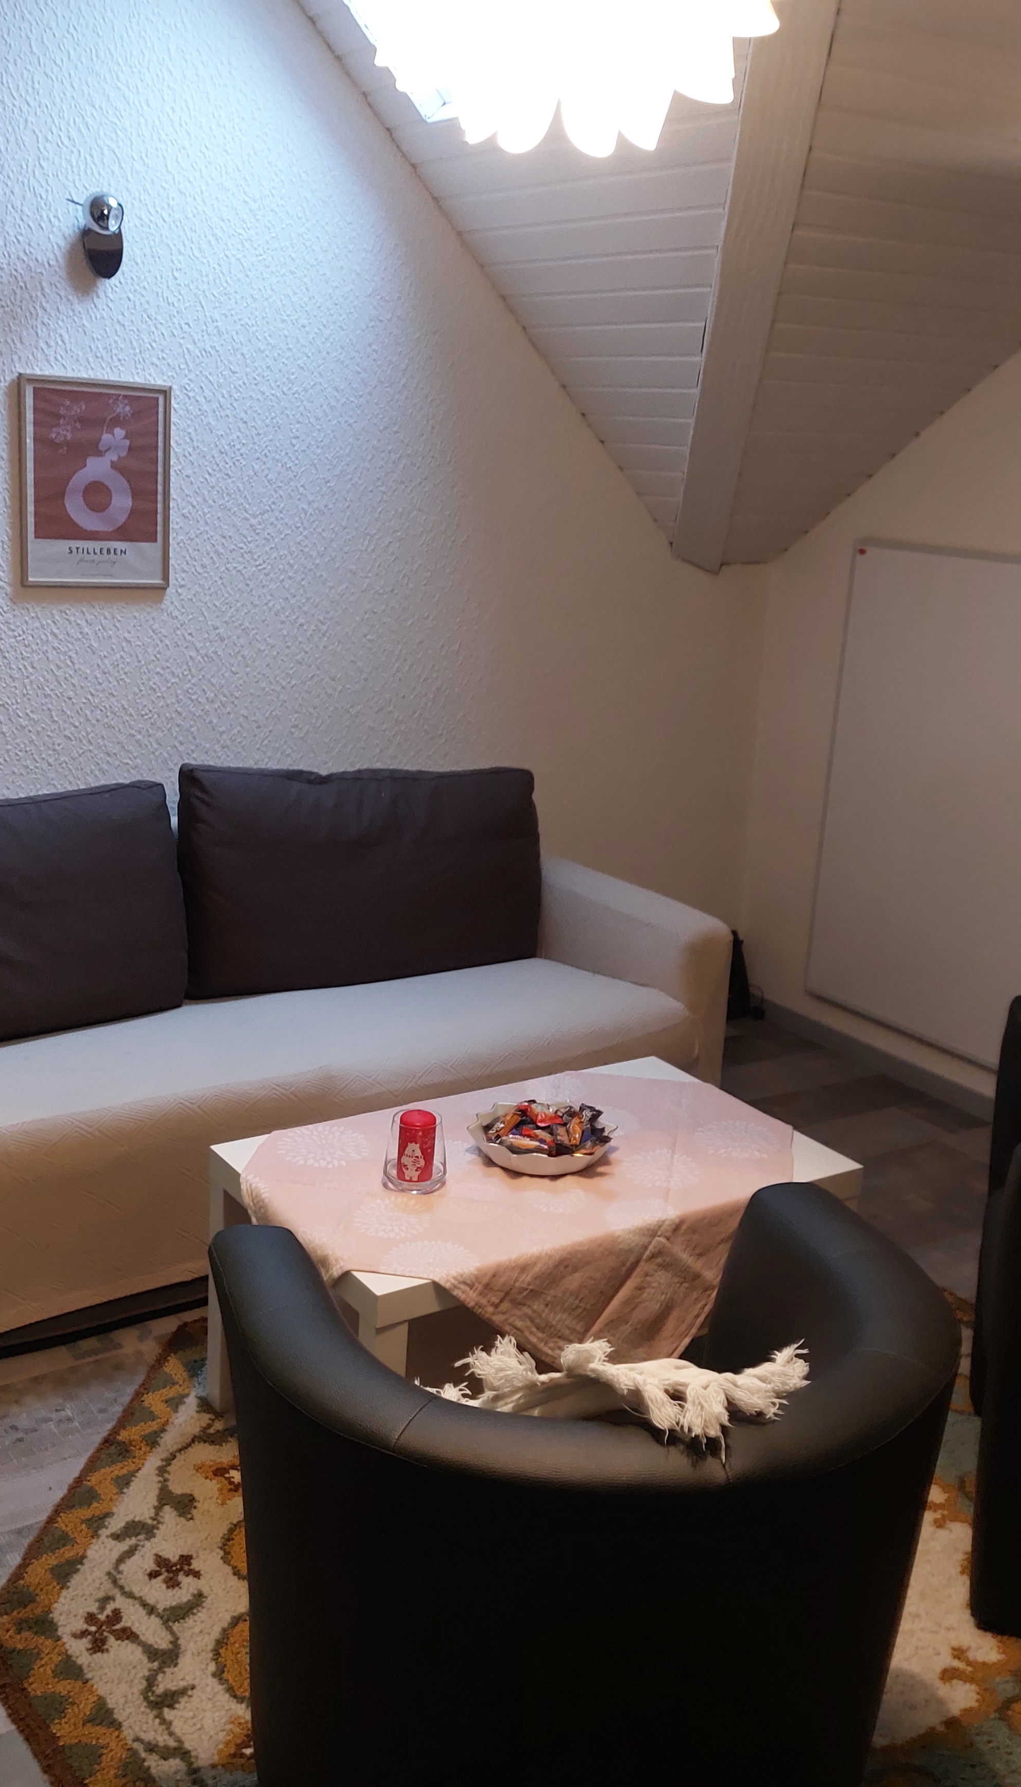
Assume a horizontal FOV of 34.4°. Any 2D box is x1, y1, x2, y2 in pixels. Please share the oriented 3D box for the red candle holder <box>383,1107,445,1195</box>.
[{"bbox_3d":[-0.145,0.394,2.532,0.097,0.104,0.097,3,15,-1],"label":"red candle holder"}]

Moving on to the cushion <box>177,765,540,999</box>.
[{"bbox_3d":[-0.342,-0.054,3.695,0.840,0.460,0.190,-7,8,-34],"label":"cushion"}]

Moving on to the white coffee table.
[{"bbox_3d":[0.037,0.642,2.715,0.900,0.450,0.550,-7,18,-33],"label":"white coffee table"}]

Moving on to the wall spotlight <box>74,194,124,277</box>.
[{"bbox_3d":[-0.807,-1.325,3.330,0.083,0.161,0.100,-6,17,-32],"label":"wall spotlight"}]

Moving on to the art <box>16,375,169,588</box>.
[{"bbox_3d":[-0.864,-0.851,3.449,0.320,0.420,0.020,-7,18,-34],"label":"art"}]

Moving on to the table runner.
[{"bbox_3d":[0.042,0.550,2.691,0.940,0.280,0.580,-7,18,-33],"label":"table runner"}]

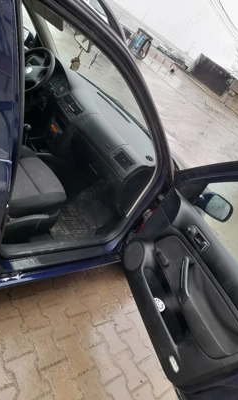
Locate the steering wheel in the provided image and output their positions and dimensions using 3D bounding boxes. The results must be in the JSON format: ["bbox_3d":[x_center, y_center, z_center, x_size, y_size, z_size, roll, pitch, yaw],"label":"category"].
[{"bbox_3d":[-0.578,-0.851,1.928,0.380,0.380,0.110,51,3,29],"label":"steering wheel"}]

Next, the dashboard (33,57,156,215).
[{"bbox_3d":[-0.268,-0.519,2.021,0.480,0.530,1.420,1,42,-49],"label":"dashboard"}]

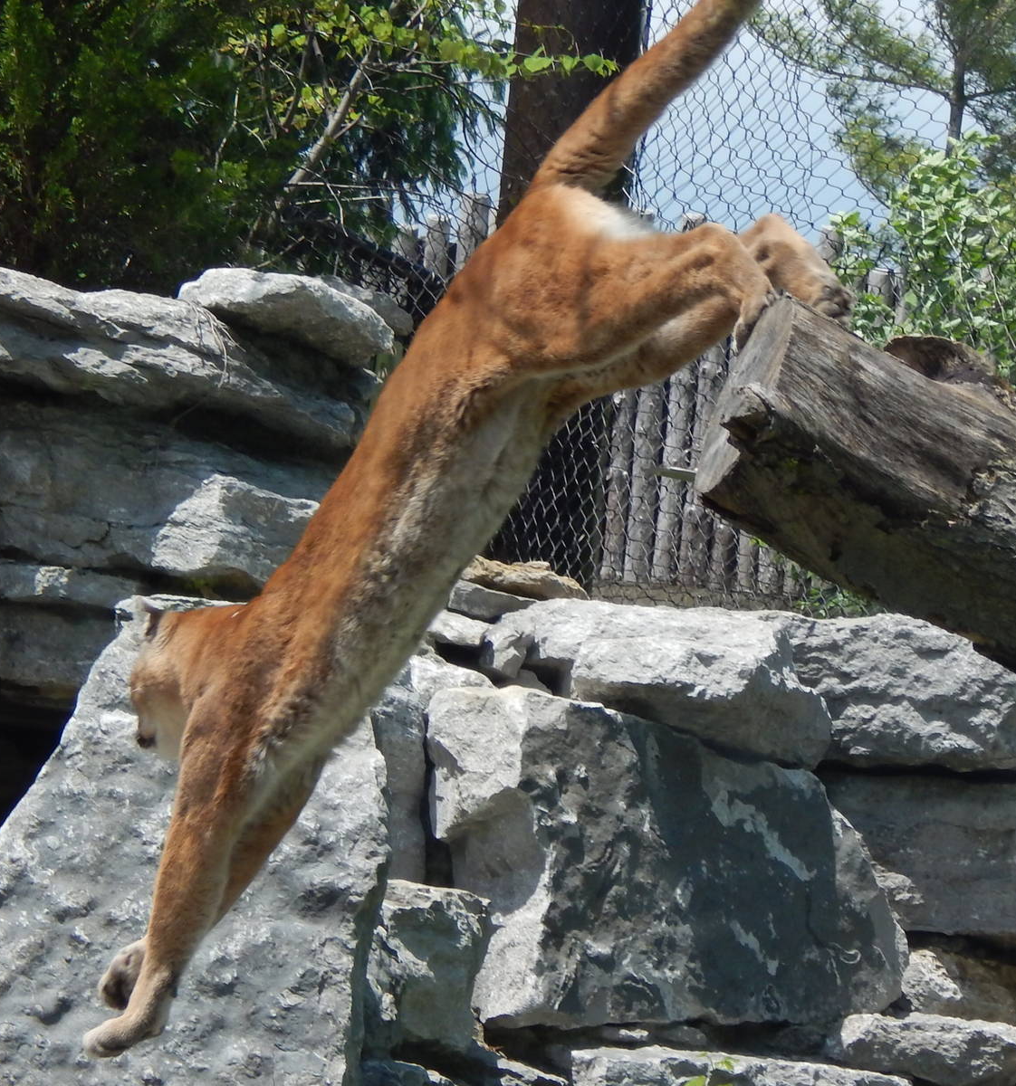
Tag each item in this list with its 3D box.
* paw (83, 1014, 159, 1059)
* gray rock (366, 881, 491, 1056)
[{"bbox_3d":[-0.626,0.801,7.800,0.120,0.062,0.085,-18,6,-12],"label":"paw"},{"bbox_3d":[-0.147,0.751,8.500,0.240,0.310,0.260,0,2,0],"label":"gray rock"}]

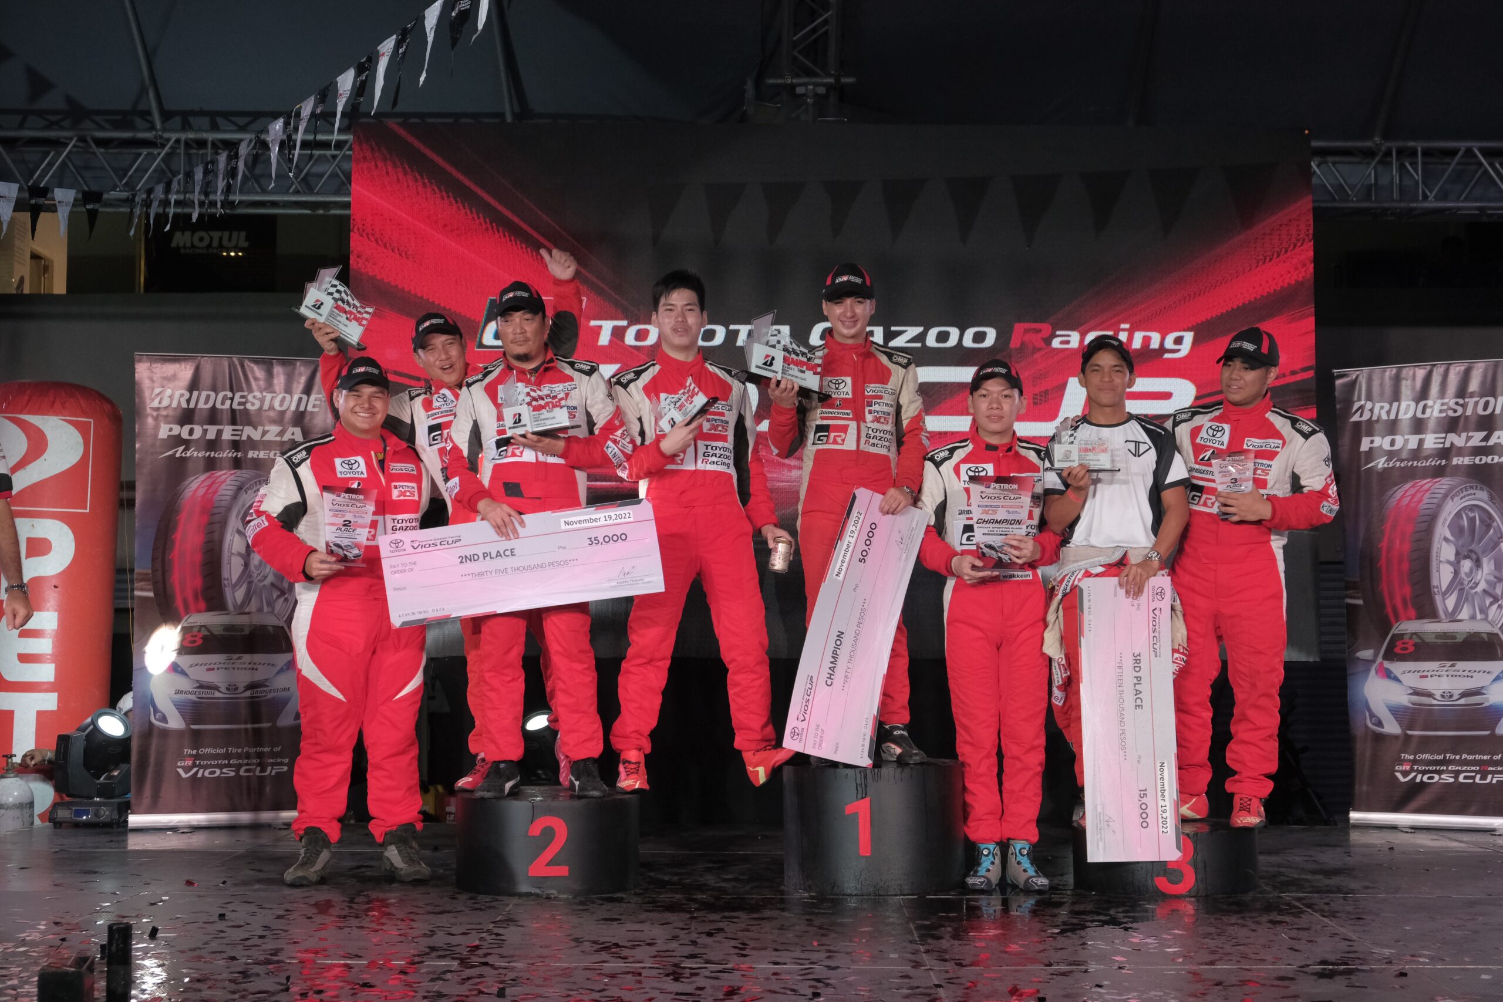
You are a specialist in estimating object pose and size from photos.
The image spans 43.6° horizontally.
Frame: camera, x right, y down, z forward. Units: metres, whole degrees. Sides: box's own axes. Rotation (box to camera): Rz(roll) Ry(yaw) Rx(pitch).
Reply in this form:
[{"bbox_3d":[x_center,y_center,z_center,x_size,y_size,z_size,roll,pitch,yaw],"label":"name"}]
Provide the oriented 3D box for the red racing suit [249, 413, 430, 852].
[{"bbox_3d":[-1.424,0.452,6.520,0.600,1.410,0.400,0,-4,-7],"label":"red racing suit"}]

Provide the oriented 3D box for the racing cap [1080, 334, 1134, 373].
[{"bbox_3d":[1.227,-0.508,6.480,0.180,0.125,0.260,-1,-11,3],"label":"racing cap"}]

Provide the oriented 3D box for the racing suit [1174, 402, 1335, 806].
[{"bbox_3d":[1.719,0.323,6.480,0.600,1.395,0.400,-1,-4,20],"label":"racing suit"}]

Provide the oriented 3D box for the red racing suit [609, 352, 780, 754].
[{"bbox_3d":[-0.196,0.173,6.470,0.590,1.387,0.400,0,-4,-2],"label":"red racing suit"}]

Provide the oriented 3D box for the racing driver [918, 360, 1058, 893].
[{"bbox_3d":[0.776,0.394,6.154,0.459,1.735,0.400,0,-4,6],"label":"racing driver"}]

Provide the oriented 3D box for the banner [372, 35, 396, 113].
[{"bbox_3d":[-1.435,-1.654,7.347,0.040,0.300,0.220,2,-4,-28],"label":"banner"}]

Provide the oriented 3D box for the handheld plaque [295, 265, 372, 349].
[{"bbox_3d":[-1.452,-0.662,6.480,0.255,0.200,0.080,28,-3,-8],"label":"handheld plaque"}]

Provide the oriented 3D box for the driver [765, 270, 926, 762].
[{"bbox_3d":[0.321,0.049,6.400,0.520,1.710,0.450,0,-4,1],"label":"driver"}]

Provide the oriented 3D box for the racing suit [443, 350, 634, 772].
[{"bbox_3d":[-0.703,0.195,6.330,0.600,1.380,0.450,0,-4,-5],"label":"racing suit"}]

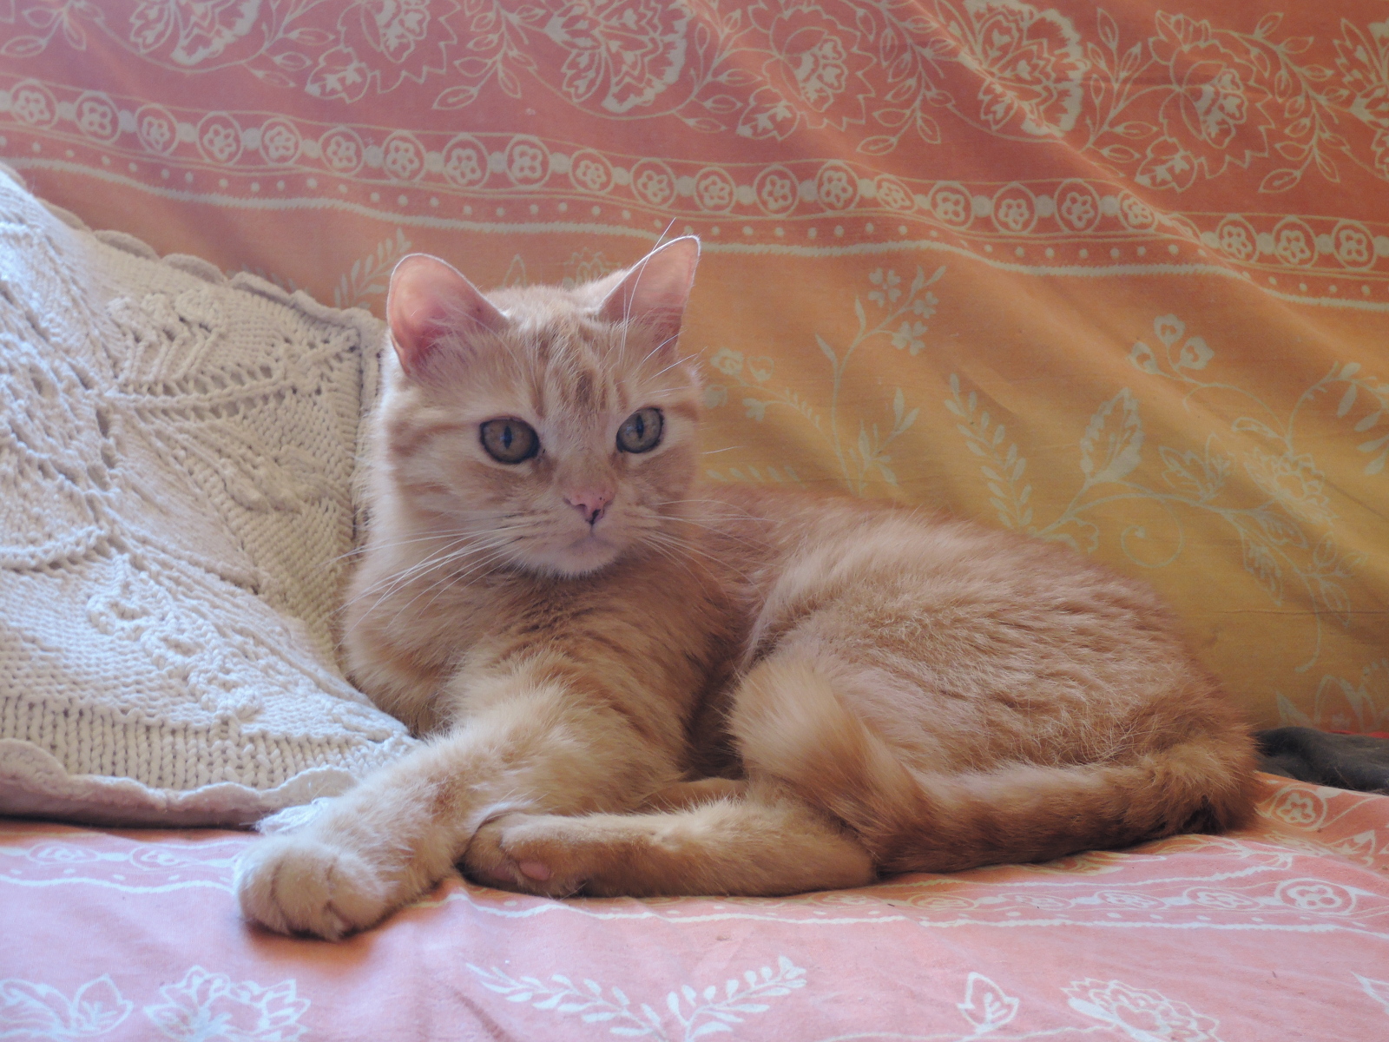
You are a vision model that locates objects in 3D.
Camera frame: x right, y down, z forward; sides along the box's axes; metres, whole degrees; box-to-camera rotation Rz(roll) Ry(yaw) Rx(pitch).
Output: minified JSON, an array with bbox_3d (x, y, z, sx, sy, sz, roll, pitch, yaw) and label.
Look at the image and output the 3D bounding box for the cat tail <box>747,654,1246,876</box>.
[{"bbox_3d":[0.117,0.093,0.920,0.200,0.076,0.075,-4,11,-20],"label":"cat tail"}]

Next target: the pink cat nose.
[{"bbox_3d":[-0.038,-0.005,0.865,0.017,0.011,0.010,-4,11,-22],"label":"pink cat nose"}]

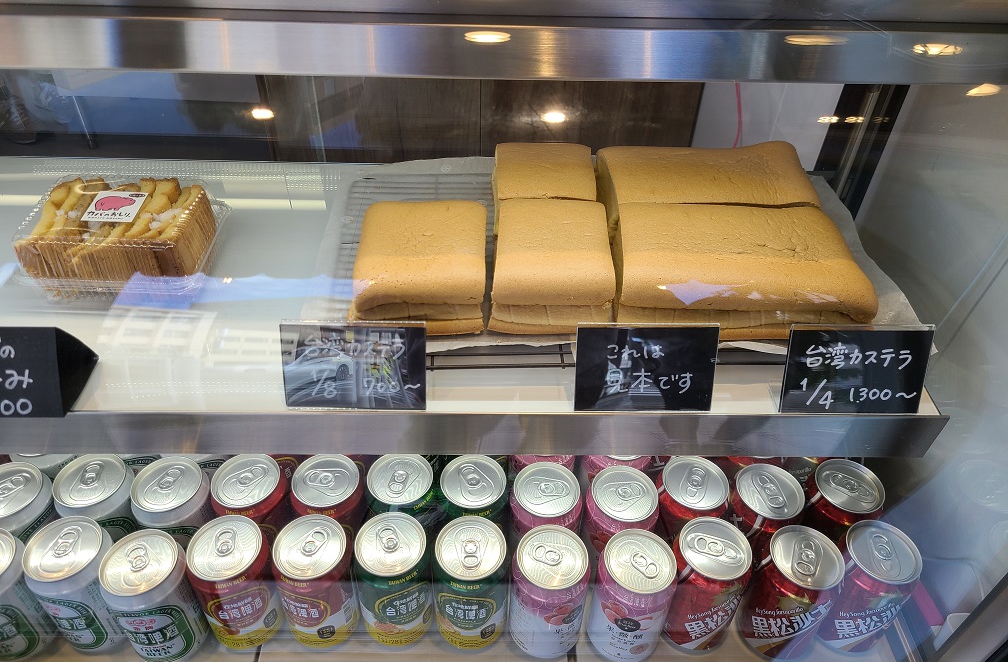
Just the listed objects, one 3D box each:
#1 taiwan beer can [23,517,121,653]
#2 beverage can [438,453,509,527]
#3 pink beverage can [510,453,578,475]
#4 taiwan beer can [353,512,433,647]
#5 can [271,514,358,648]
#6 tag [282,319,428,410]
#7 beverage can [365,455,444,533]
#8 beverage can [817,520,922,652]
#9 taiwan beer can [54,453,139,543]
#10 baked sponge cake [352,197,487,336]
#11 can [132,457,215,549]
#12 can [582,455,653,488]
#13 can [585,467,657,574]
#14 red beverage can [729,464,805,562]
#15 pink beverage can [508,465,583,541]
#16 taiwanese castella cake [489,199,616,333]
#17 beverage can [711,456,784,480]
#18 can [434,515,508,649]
[{"bbox_3d":[-0.357,0.222,0.652,0.066,0.122,0.066,1,41,-1],"label":"taiwan beer can"},{"bbox_3d":[-0.028,0.177,0.712,0.066,0.118,0.066,1,42,-1],"label":"beverage can"},{"bbox_3d":[0.035,0.139,0.756,0.066,0.118,0.066,1,42,-1],"label":"pink beverage can"},{"bbox_3d":[-0.093,0.220,0.660,0.066,0.122,0.066,1,41,-1],"label":"taiwan beer can"},{"bbox_3d":[-0.160,0.220,0.659,0.066,0.118,0.066,1,42,-1],"label":"can"},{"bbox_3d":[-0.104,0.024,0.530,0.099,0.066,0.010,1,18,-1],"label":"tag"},{"bbox_3d":[-0.093,0.174,0.713,0.066,0.118,0.066,1,42,-1],"label":"beverage can"},{"bbox_3d":[0.314,0.227,0.666,0.066,0.116,0.066,1,41,-1],"label":"beverage can"},{"bbox_3d":[-0.363,0.176,0.703,0.066,0.122,0.066,1,41,-1],"label":"taiwan beer can"},{"bbox_3d":[-0.065,-0.051,0.598,0.100,0.054,0.104,1,41,-1],"label":"baked sponge cake"},{"bbox_3d":[-0.296,0.177,0.702,0.066,0.118,0.066,1,42,-1],"label":"can"},{"bbox_3d":[0.111,0.142,0.755,0.066,0.118,0.066,1,42,-1],"label":"can"},{"bbox_3d":[0.105,0.188,0.702,0.066,0.122,0.066,1,41,0],"label":"can"},{"bbox_3d":[0.234,0.187,0.706,0.066,0.122,0.066,1,41,0],"label":"red beverage can"},{"bbox_3d":[0.037,0.184,0.707,0.066,0.116,0.066,1,41,-1],"label":"pink beverage can"},{"bbox_3d":[0.037,-0.055,0.610,0.092,0.042,0.130,1,42,-1],"label":"taiwanese castella cake"},{"bbox_3d":[0.238,0.143,0.756,0.066,0.122,0.066,1,41,0],"label":"beverage can"},{"bbox_3d":[-0.028,0.223,0.659,0.066,0.122,0.066,1,41,-1],"label":"can"}]

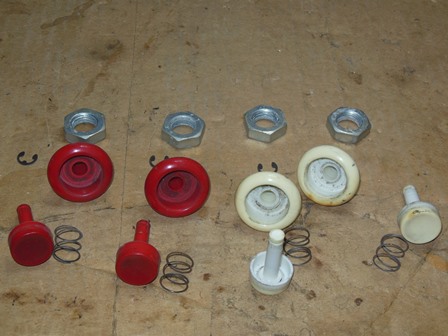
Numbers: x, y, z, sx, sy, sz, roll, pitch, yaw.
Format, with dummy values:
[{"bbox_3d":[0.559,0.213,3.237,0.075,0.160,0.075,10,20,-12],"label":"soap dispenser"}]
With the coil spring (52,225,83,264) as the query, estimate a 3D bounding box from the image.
[{"bbox_3d":[-0.081,0.039,0.381,0.015,0.015,0.015,-1,47,-3],"label":"coil spring"}]

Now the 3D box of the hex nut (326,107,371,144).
[{"bbox_3d":[0.076,-0.027,0.452,0.027,0.009,0.024,12,48,8],"label":"hex nut"}]

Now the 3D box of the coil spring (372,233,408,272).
[{"bbox_3d":[0.087,0.044,0.381,0.013,0.013,0.014,26,52,21],"label":"coil spring"}]

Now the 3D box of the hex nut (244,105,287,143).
[{"bbox_3d":[0.025,-0.027,0.451,0.027,0.009,0.024,13,48,10],"label":"hex nut"}]

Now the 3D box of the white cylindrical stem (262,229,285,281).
[{"bbox_3d":[0.025,0.043,0.362,0.007,0.034,0.007,1,47,-1],"label":"white cylindrical stem"}]

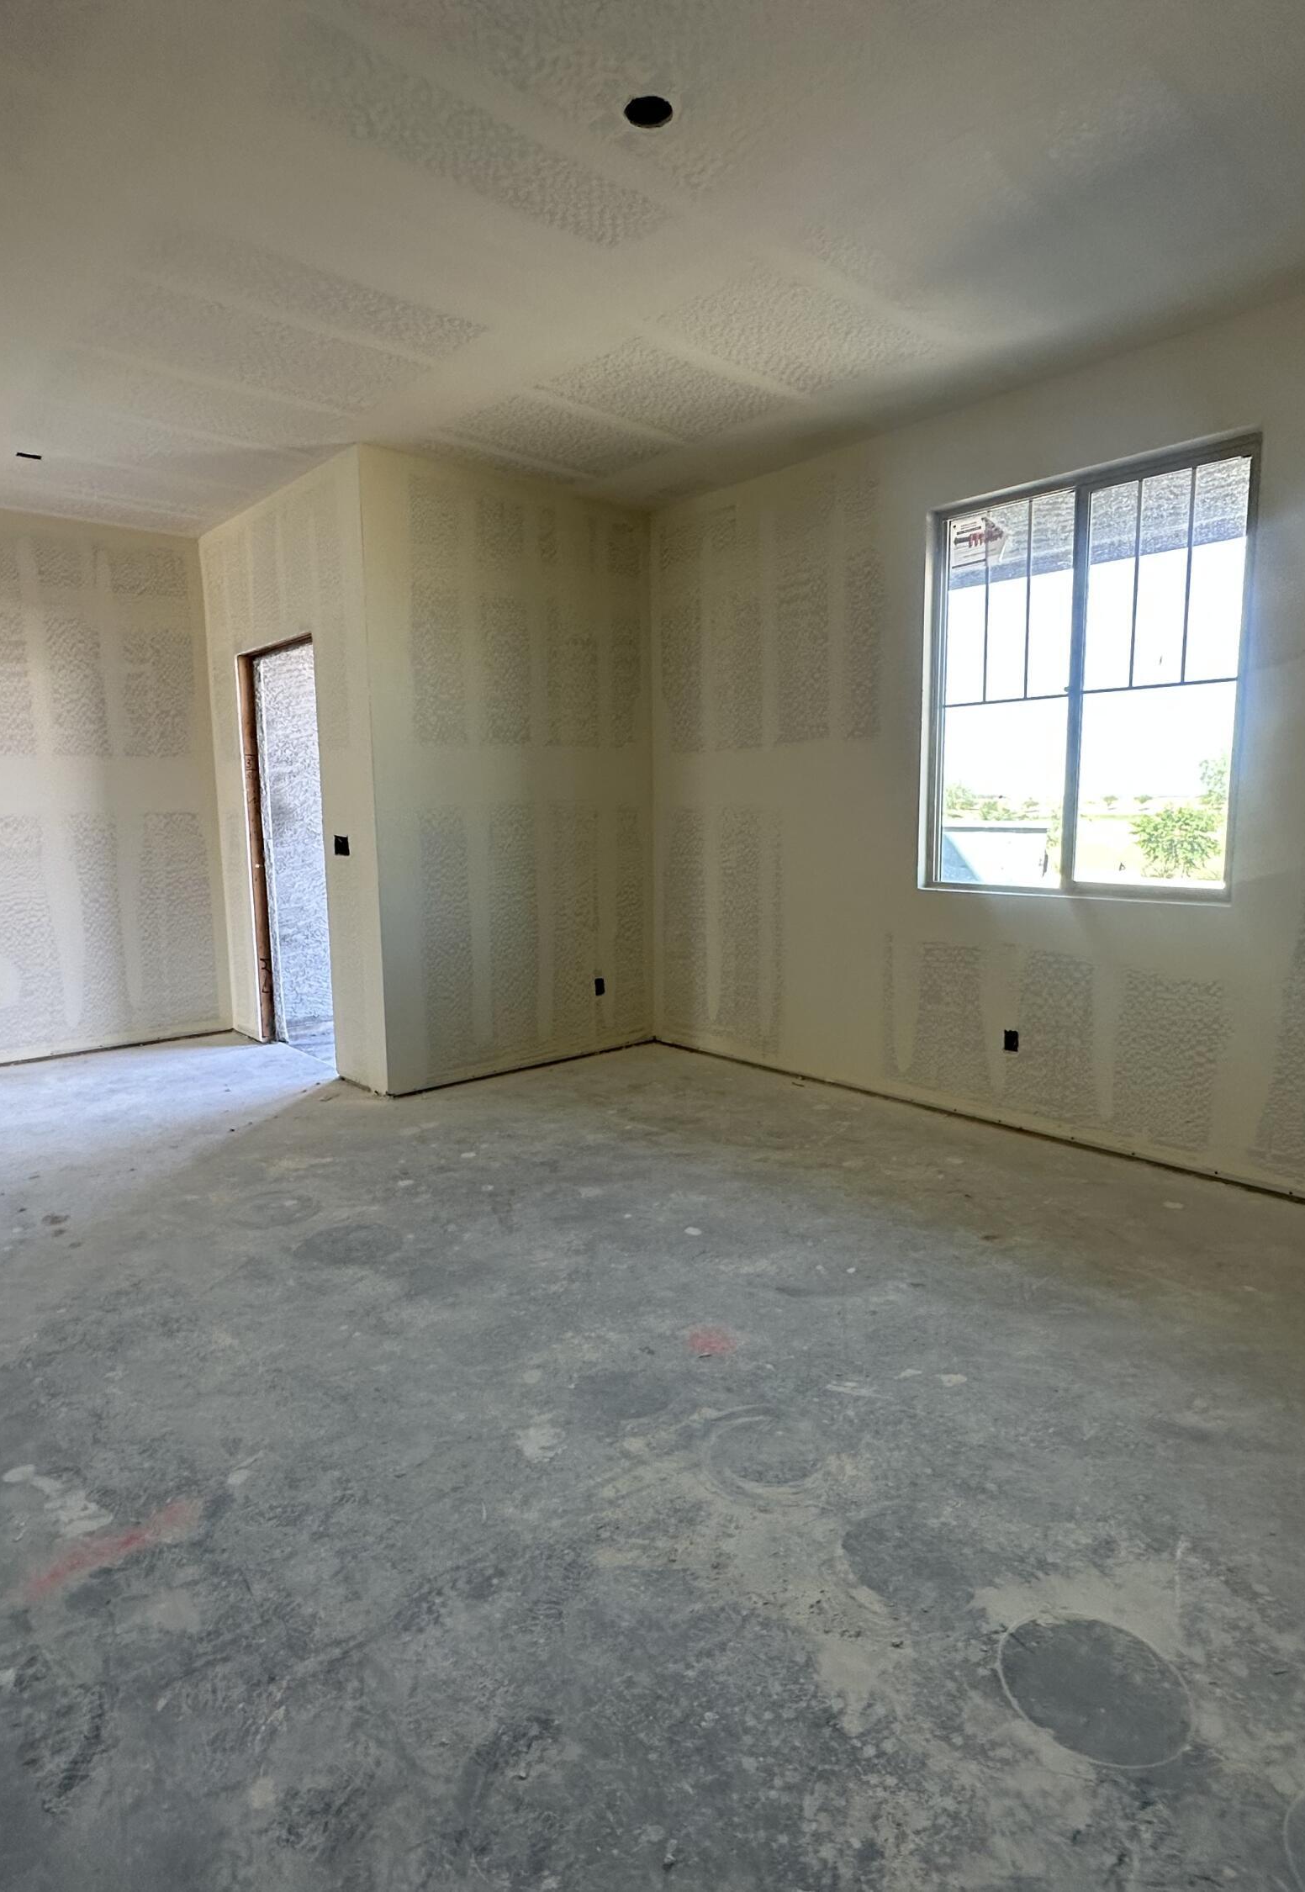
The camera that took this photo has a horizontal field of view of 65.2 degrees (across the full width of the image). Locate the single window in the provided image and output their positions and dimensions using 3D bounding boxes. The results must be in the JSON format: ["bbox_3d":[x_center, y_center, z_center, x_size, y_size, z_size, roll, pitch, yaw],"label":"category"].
[{"bbox_3d":[1.532,-0.913,3.702,0.100,1.455,1.180,-7,10,-41],"label":"single window"}]

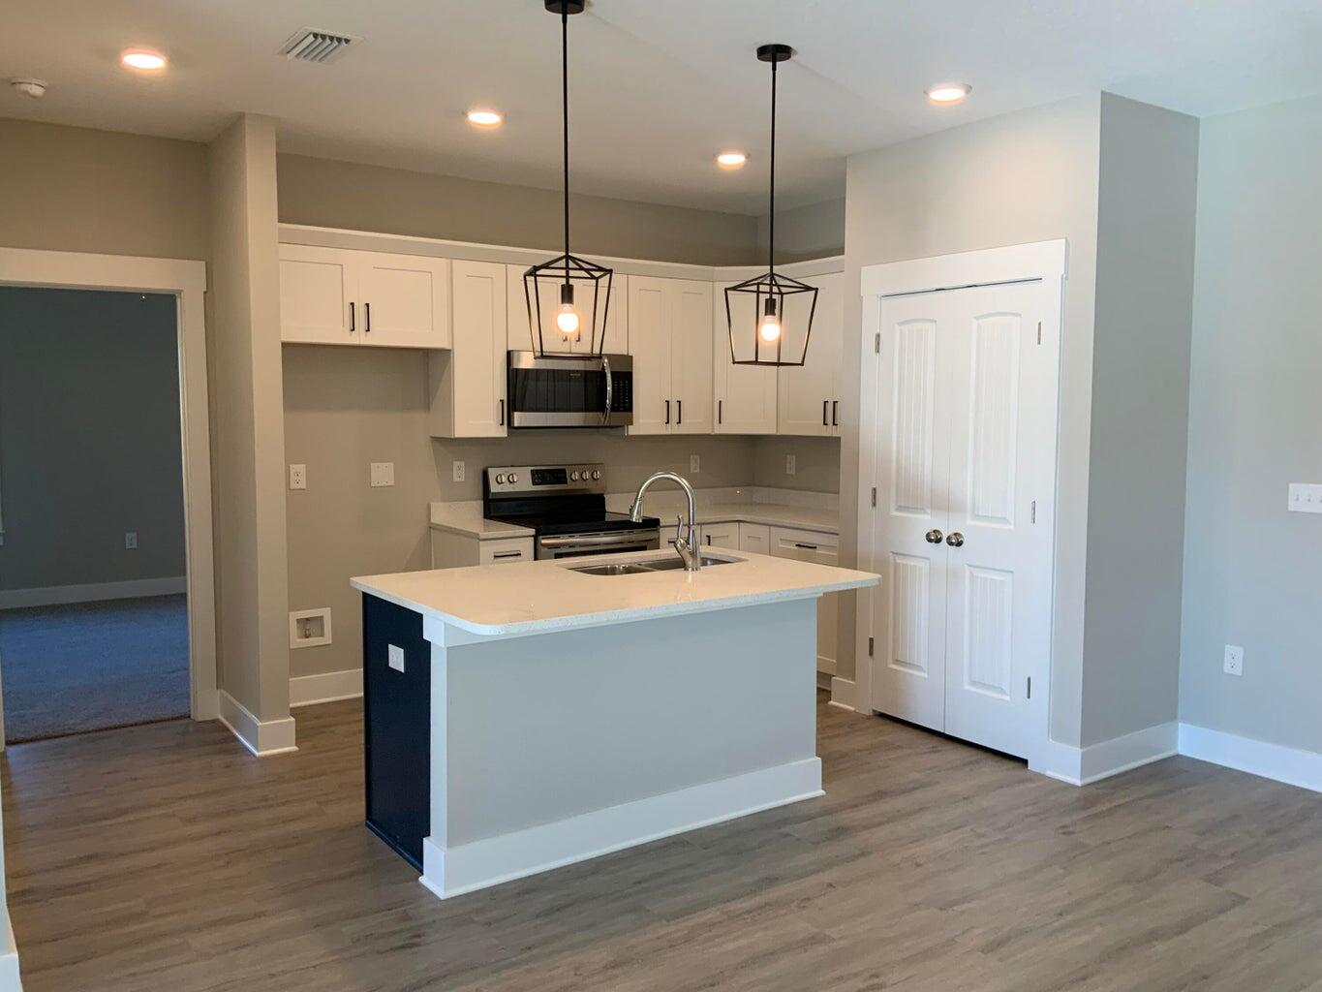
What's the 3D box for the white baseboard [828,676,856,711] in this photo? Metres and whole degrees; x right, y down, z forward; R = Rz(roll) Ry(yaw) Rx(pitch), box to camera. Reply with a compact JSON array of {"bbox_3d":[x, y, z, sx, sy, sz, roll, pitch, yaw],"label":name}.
[{"bbox_3d":[0.927,1.012,5.648,0.030,0.142,0.190,-3,6,-35],"label":"white baseboard"}]

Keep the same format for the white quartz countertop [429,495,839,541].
[{"bbox_3d":[0.115,0.107,6.027,2.280,0.136,1.530,-3,6,-35],"label":"white quartz countertop"}]

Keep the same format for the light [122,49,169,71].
[{"bbox_3d":[-1.846,-1.543,3.963,0.166,0.025,0.166,-3,6,-35],"label":"light"}]

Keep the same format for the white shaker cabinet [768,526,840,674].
[{"bbox_3d":[1.048,0.550,6.269,0.628,0.775,0.586,-3,6,-35],"label":"white shaker cabinet"}]

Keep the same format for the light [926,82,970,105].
[{"bbox_3d":[1.115,-1.566,4.311,0.180,0.030,0.180,0,5,0],"label":"light"}]

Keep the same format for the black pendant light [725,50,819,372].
[{"bbox_3d":[0.386,-0.998,3.864,0.244,1.082,0.244,-2,5,-24],"label":"black pendant light"}]

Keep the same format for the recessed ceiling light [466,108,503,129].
[{"bbox_3d":[-0.749,-1.601,4.696,0.180,0.030,0.180,0,5,0],"label":"recessed ceiling light"}]

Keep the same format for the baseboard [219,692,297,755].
[{"bbox_3d":[-1.881,1.029,5.155,0.185,0.156,0.728,-3,6,-35],"label":"baseboard"}]

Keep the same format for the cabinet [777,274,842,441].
[{"bbox_3d":[1.108,-0.799,6.331,0.342,0.908,0.915,-3,6,-35],"label":"cabinet"}]

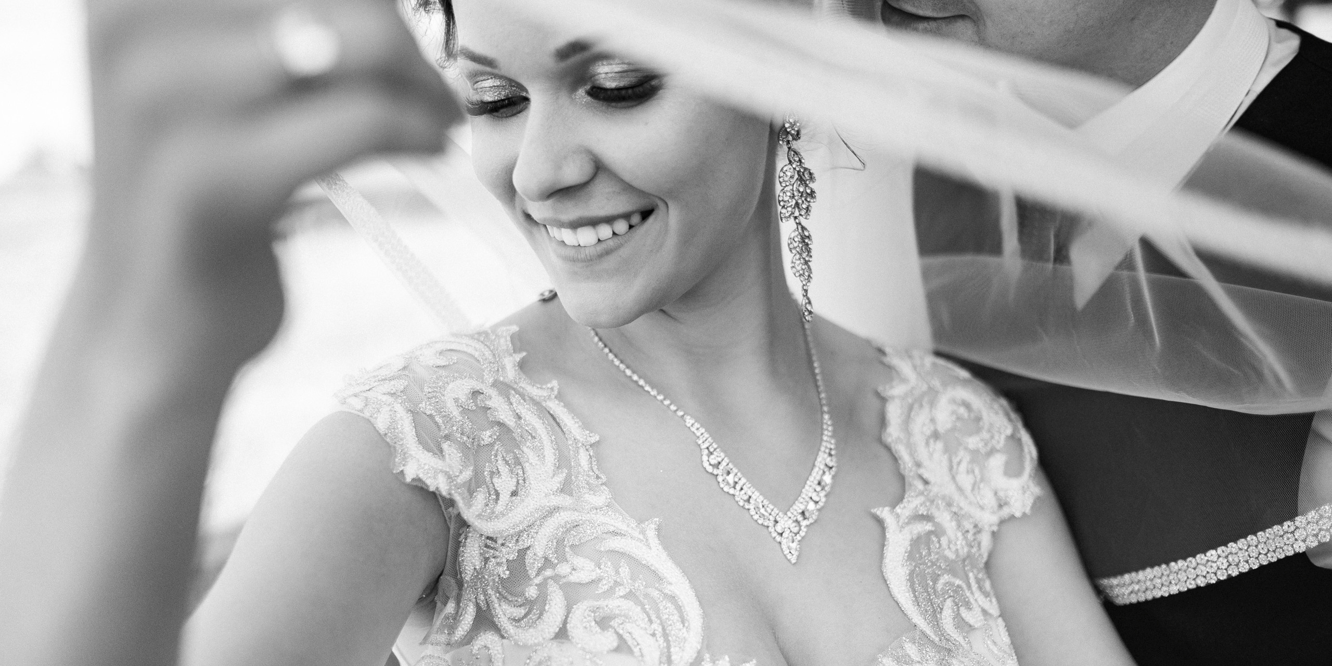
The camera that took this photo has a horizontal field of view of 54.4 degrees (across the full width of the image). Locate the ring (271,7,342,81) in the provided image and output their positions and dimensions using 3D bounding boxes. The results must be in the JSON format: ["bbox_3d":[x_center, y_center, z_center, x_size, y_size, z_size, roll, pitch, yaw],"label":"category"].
[{"bbox_3d":[-0.098,-0.078,0.350,0.007,0.020,0.022,-11,15,-18],"label":"ring"}]

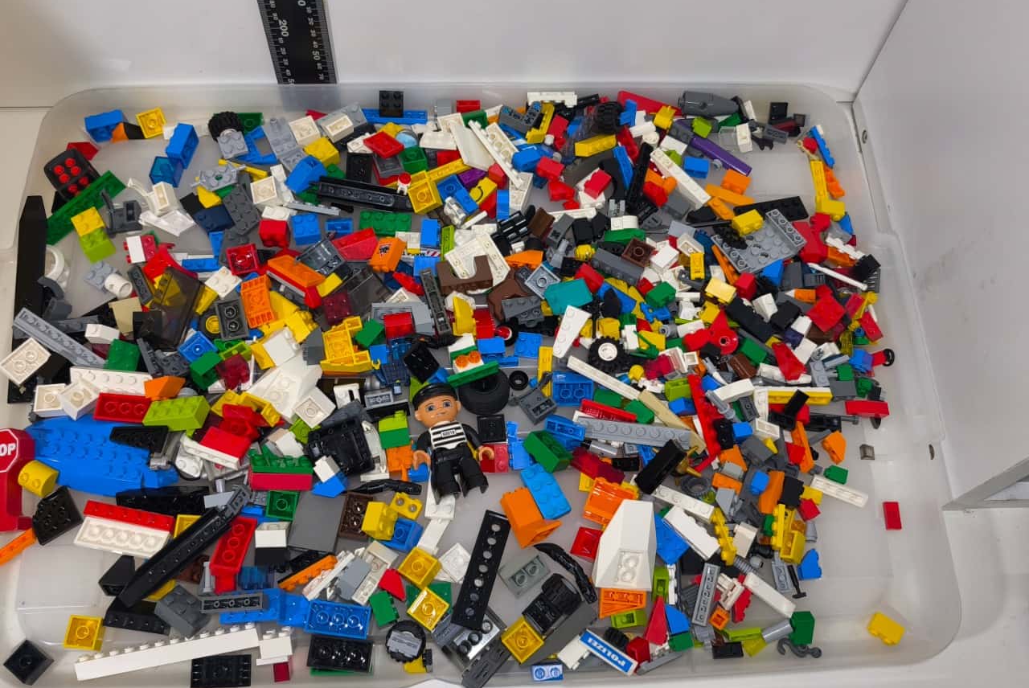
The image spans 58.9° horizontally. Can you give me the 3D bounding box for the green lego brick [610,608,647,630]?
[{"bbox_3d":[0.063,0.150,0.495,0.016,0.011,0.008,-21,62,35],"label":"green lego brick"}]

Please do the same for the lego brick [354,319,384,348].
[{"bbox_3d":[-0.087,-0.006,0.545,0.011,0.010,0.016,36,71,9],"label":"lego brick"}]

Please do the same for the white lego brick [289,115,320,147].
[{"bbox_3d":[-0.144,-0.146,0.630,0.016,0.011,0.016,-23,69,-14],"label":"white lego brick"}]

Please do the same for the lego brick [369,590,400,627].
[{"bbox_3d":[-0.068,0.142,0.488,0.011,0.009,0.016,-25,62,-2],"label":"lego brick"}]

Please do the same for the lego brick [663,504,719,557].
[{"bbox_3d":[0.097,0.103,0.500,0.032,0.008,0.011,42,76,16],"label":"lego brick"}]

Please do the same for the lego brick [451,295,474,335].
[{"bbox_3d":[-0.032,-0.017,0.572,0.015,0.012,0.025,-1,103,-3],"label":"lego brick"}]

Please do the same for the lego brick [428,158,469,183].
[{"bbox_3d":[-0.044,-0.117,0.623,0.032,0.011,0.008,-28,67,-16],"label":"lego brick"}]

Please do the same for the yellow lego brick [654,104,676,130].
[{"bbox_3d":[0.104,-0.156,0.627,0.011,0.008,0.016,23,40,8],"label":"yellow lego brick"}]

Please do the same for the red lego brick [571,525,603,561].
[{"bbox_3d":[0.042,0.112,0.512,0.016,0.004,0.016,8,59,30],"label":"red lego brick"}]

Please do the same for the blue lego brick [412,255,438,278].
[{"bbox_3d":[-0.055,-0.052,0.576,0.016,0.011,0.016,2,62,-4],"label":"blue lego brick"}]

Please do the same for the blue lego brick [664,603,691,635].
[{"bbox_3d":[0.087,0.148,0.496,0.011,0.012,0.016,-10,78,-16],"label":"blue lego brick"}]

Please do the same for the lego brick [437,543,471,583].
[{"bbox_3d":[-0.032,0.122,0.505,0.016,0.005,0.016,41,64,20],"label":"lego brick"}]

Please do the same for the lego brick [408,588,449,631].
[{"bbox_3d":[-0.045,0.140,0.479,0.016,0.011,0.016,33,71,14],"label":"lego brick"}]

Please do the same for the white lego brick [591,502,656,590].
[{"bbox_3d":[0.064,0.110,0.499,0.032,0.011,0.048,9,102,-12],"label":"white lego brick"}]

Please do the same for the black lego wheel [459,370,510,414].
[{"bbox_3d":[-0.018,0.027,0.534,0.030,0.015,0.030,1,55,-2],"label":"black lego wheel"}]

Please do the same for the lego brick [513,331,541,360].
[{"bbox_3d":[0.009,0.001,0.562,0.016,0.005,0.016,5,67,14],"label":"lego brick"}]

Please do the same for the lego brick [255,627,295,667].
[{"bbox_3d":[-0.123,0.157,0.476,0.016,0.016,0.013,-8,90,-1],"label":"lego brick"}]

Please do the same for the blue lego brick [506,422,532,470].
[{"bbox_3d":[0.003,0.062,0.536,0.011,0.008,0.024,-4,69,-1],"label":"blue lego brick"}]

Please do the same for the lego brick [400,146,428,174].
[{"bbox_3d":[-0.069,-0.123,0.614,0.016,0.011,0.016,-13,48,-12],"label":"lego brick"}]

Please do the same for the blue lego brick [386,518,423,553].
[{"bbox_3d":[-0.062,0.107,0.508,0.016,0.011,0.016,11,71,28],"label":"blue lego brick"}]

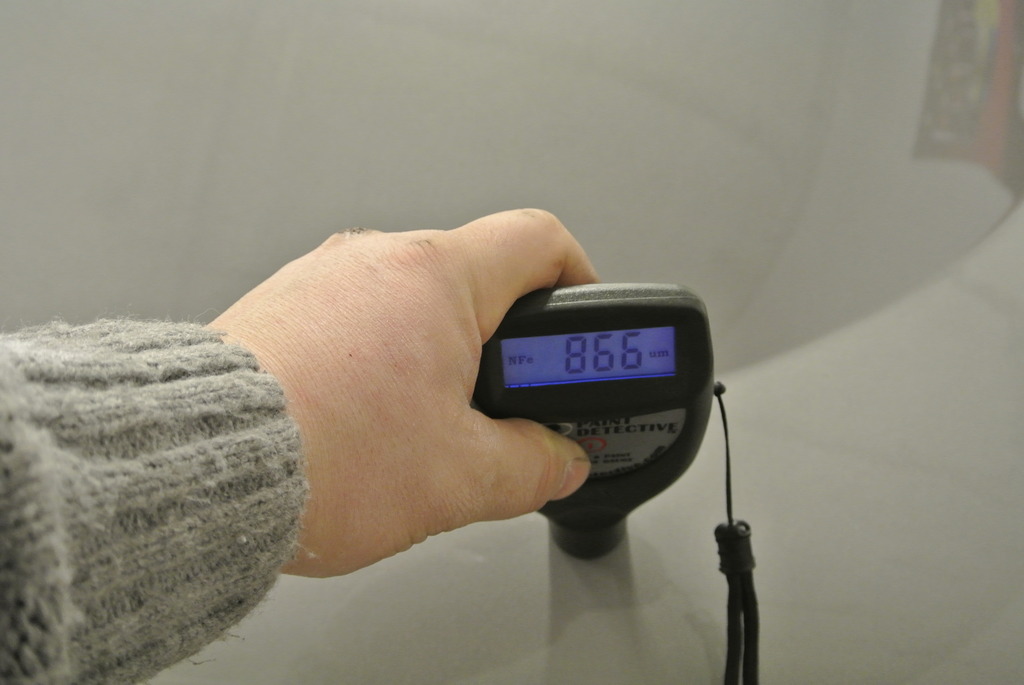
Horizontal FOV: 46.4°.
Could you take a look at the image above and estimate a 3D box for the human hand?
[{"bbox_3d":[-0.028,0.012,0.352,0.130,0.086,0.105,-15,42,-17],"label":"human hand"}]

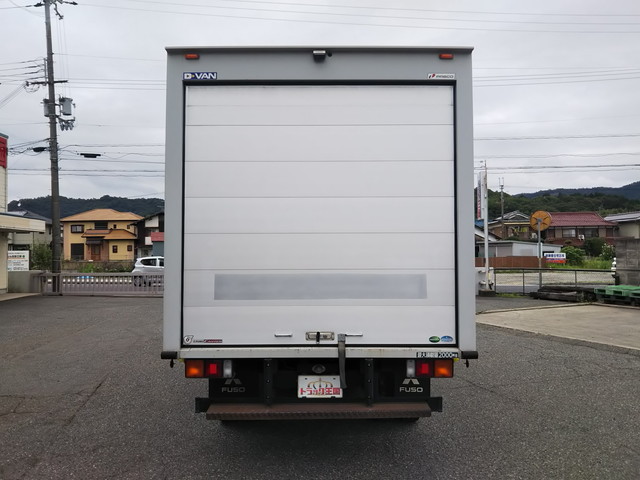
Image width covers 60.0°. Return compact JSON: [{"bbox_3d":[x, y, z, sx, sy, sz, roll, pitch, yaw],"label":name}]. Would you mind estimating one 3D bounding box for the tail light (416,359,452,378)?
[{"bbox_3d":[0.819,0.930,4.000,0.275,0.135,0.070,0,-2,0],"label":"tail light"}]

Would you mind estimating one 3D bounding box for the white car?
[{"bbox_3d":[-7.450,1.701,28.561,3.900,1.530,1.650,0,-2,0],"label":"white car"}]

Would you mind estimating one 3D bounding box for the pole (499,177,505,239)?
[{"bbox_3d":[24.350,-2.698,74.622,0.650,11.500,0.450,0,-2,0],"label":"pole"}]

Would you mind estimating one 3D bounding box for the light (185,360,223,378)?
[{"bbox_3d":[-0.837,0.934,4.000,0.275,0.135,0.070,0,-2,0],"label":"light"}]

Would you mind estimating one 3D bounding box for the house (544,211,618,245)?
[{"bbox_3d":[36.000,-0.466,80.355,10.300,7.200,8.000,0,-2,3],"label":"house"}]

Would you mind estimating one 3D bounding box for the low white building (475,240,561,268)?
[{"bbox_3d":[22.700,1.830,62.773,8.800,3.100,5.600,1,-2,-25],"label":"low white building"}]

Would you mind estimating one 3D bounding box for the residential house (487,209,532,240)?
[{"bbox_3d":[28.400,-0.429,81.554,6.600,7.200,7.600,0,-2,2],"label":"residential house"}]

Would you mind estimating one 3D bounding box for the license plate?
[{"bbox_3d":[0.007,1.072,4.040,0.330,0.165,0.015,0,-2,0],"label":"license plate"}]

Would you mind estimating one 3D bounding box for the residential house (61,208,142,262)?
[{"bbox_3d":[-30.100,-0.694,81.062,11.100,7.700,8.600,0,-2,3],"label":"residential house"}]

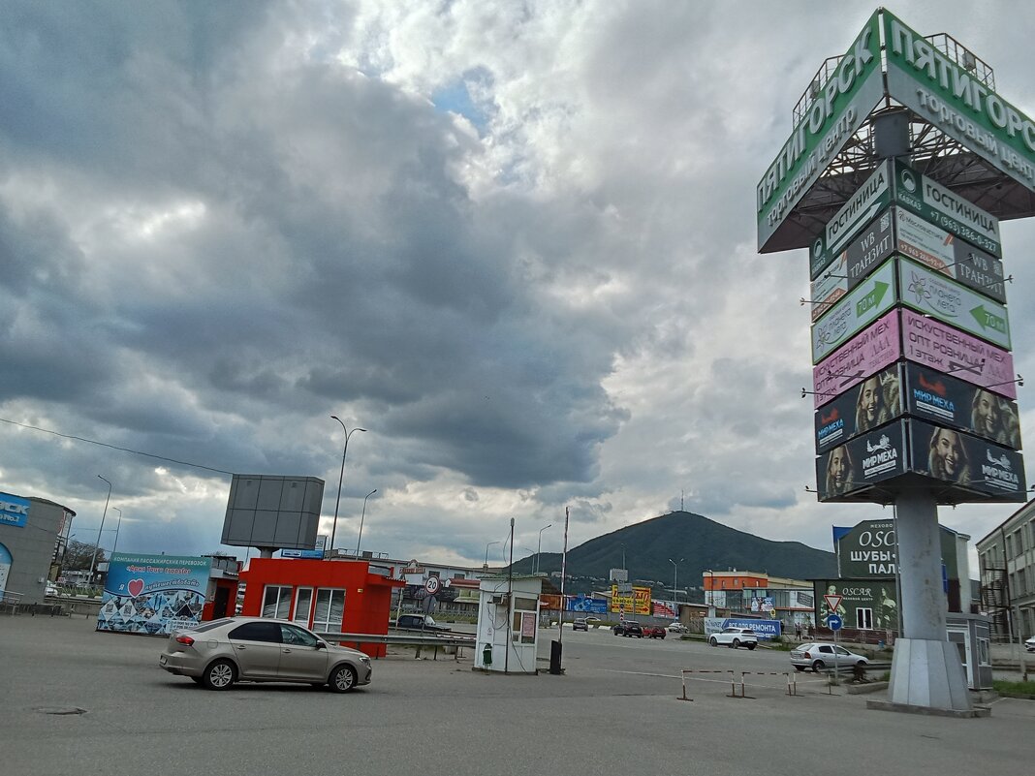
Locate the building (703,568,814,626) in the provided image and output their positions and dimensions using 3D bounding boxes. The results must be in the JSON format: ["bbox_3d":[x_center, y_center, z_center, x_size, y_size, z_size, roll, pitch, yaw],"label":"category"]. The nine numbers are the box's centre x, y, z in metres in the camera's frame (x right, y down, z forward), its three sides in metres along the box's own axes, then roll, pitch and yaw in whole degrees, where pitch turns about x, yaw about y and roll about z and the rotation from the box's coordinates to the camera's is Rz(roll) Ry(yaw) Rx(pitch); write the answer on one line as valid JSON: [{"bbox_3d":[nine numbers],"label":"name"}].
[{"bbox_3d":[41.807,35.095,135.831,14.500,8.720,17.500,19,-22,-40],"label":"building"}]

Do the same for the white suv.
[{"bbox_3d":[18.000,20.900,69.900,1.830,1.620,4.450,12,-18,-24],"label":"white suv"}]

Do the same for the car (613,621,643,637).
[{"bbox_3d":[11.201,24.081,83.907,1.780,1.600,4.300,7,-17,-7],"label":"car"}]

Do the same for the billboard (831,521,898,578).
[{"bbox_3d":[33.203,14.449,75.278,9.460,5.370,0.300,-11,-23,42],"label":"billboard"}]

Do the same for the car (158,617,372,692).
[{"bbox_3d":[-5.295,5.724,18.080,4.470,1.470,1.720,15,-19,-30],"label":"car"}]

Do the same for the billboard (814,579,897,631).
[{"bbox_3d":[30.685,19.725,75.728,7.660,4.390,0.300,-11,-23,42],"label":"billboard"}]

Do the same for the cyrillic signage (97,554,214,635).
[{"bbox_3d":[-12.683,7.255,29.316,4.650,2.760,0.200,-3,-18,23],"label":"cyrillic signage"}]

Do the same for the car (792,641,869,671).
[{"bbox_3d":[16.530,14.220,43.970,4.110,1.430,1.710,10,-17,-16],"label":"car"}]

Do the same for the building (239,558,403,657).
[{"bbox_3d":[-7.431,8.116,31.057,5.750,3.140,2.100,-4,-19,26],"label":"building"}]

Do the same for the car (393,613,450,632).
[{"bbox_3d":[-7.831,19.800,70.104,4.300,1.470,1.740,-1,-18,17],"label":"car"}]

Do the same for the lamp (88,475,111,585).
[{"bbox_3d":[-40.773,13.574,80.338,1.400,10.800,0.300,11,-18,-21],"label":"lamp"}]

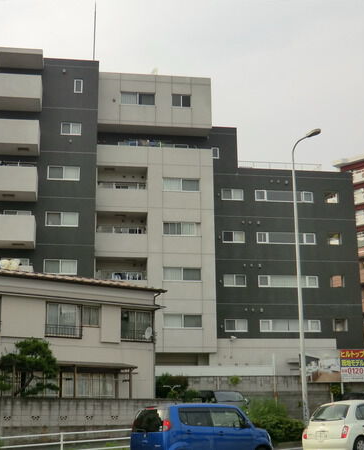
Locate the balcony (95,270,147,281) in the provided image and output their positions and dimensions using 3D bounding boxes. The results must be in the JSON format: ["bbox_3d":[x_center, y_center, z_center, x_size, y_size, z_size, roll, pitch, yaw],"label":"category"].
[{"bbox_3d":[-3.783,4.042,42.730,3.200,1.650,1.500,1,-15,-7],"label":"balcony"}]

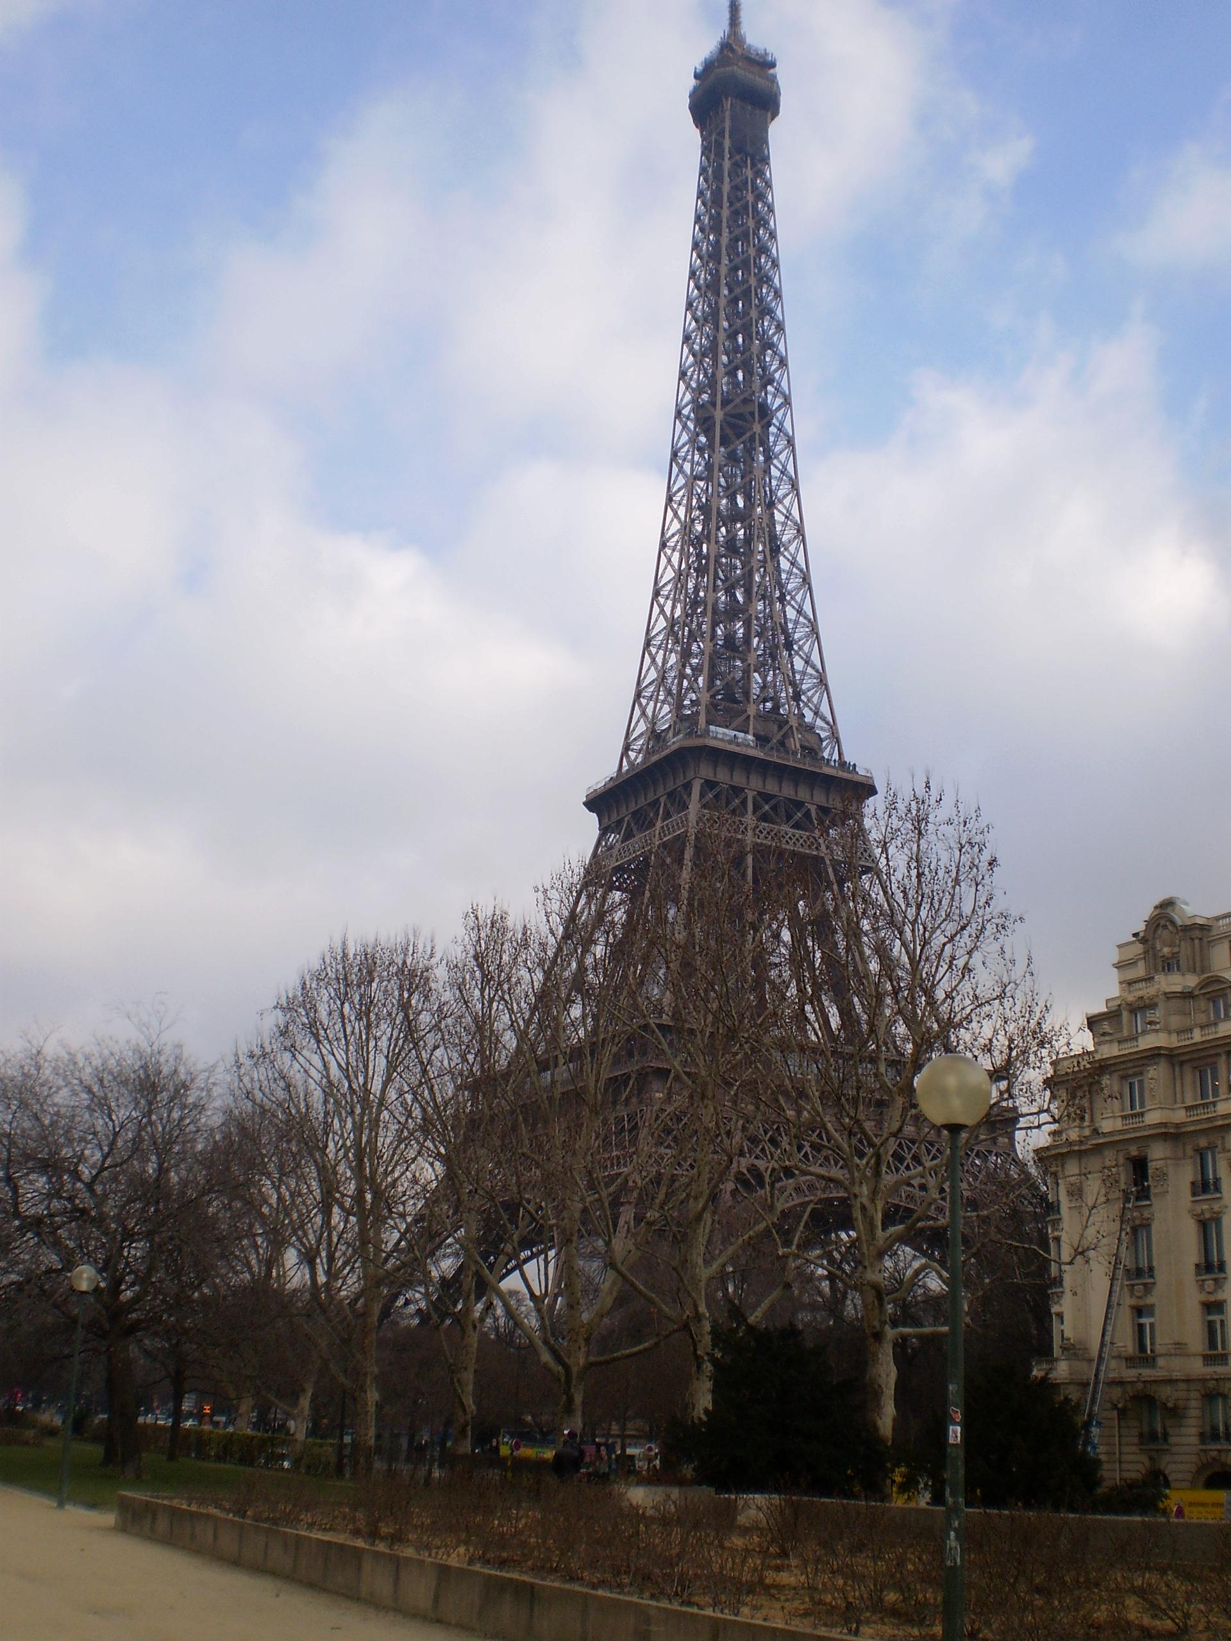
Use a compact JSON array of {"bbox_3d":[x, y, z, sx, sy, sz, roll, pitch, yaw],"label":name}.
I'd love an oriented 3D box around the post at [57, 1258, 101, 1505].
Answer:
[{"bbox_3d":[-9.170,9.530,28.900,0.480,3.970,0.480,2,-20,0],"label":"post"}]

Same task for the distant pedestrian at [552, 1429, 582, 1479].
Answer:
[{"bbox_3d":[-0.903,12.197,31.719,0.550,1.680,0.400,17,-24,-36],"label":"distant pedestrian"}]

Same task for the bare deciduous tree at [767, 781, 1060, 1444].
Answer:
[{"bbox_3d":[7.263,7.527,43.045,8.200,18.200,8.200,2,-20,0],"label":"bare deciduous tree"}]

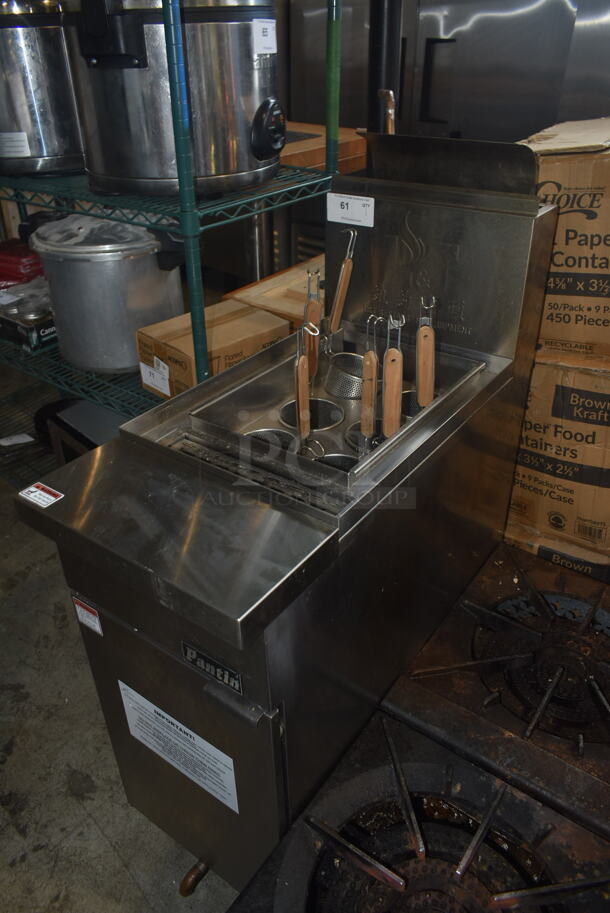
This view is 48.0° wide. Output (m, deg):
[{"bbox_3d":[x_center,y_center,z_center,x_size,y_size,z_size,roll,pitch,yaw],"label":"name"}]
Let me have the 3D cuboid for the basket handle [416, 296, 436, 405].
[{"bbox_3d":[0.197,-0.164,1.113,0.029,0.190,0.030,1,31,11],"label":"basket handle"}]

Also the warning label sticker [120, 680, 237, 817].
[{"bbox_3d":[-0.200,0.454,1.074,0.242,0.136,0.005,20,38,31],"label":"warning label sticker"}]

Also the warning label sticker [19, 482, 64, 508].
[{"bbox_3d":[-0.359,0.053,0.934,0.058,0.004,0.034,20,38,31],"label":"warning label sticker"}]

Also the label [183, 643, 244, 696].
[{"bbox_3d":[-0.121,0.275,0.892,0.102,0.038,0.005,20,38,31],"label":"label"}]

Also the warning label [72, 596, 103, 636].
[{"bbox_3d":[-0.336,0.249,1.060,0.057,0.052,0.005,20,38,31],"label":"warning label"}]

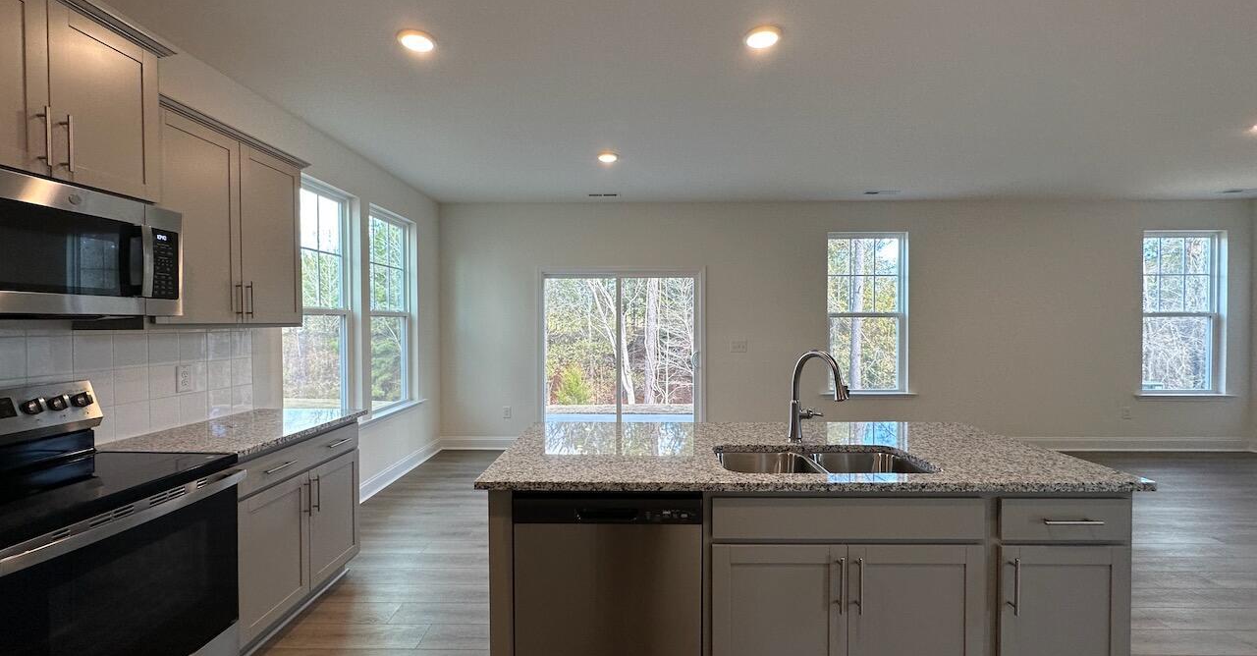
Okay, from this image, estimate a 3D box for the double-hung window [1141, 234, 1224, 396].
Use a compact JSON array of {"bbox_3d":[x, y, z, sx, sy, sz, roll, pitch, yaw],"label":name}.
[{"bbox_3d":[5.982,-0.168,5.521,0.895,1.760,0.110,0,1,1],"label":"double-hung window"}]

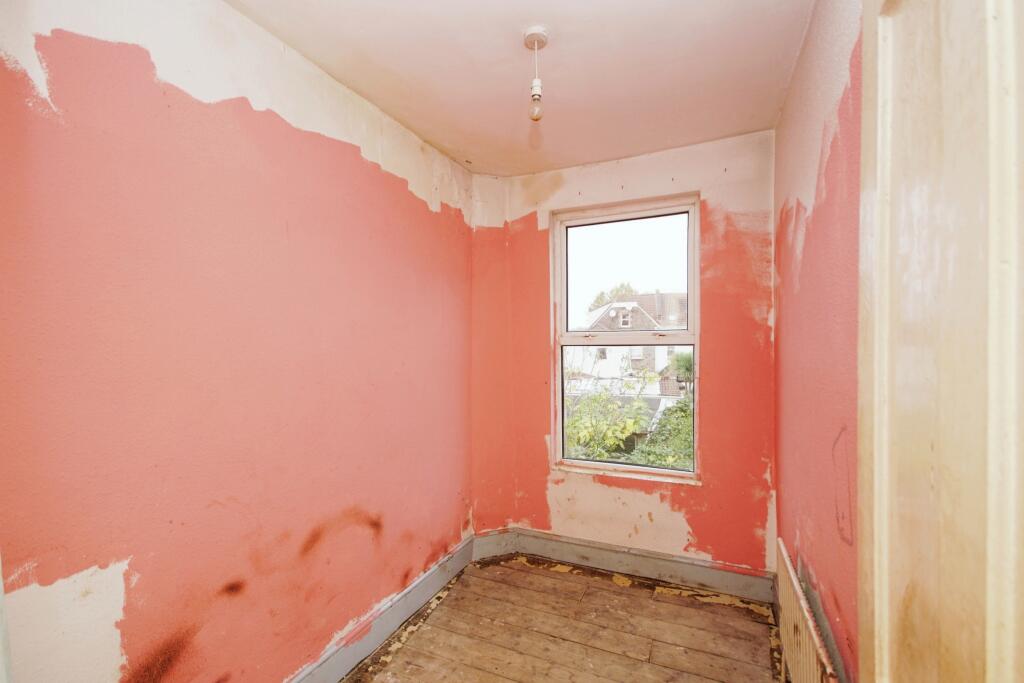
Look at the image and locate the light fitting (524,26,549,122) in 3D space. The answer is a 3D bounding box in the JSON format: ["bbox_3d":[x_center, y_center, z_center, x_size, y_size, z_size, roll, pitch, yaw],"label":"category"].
[{"bbox_3d":[0.087,-0.933,1.510,0.081,0.302,0.081,0,0,0],"label":"light fitting"}]

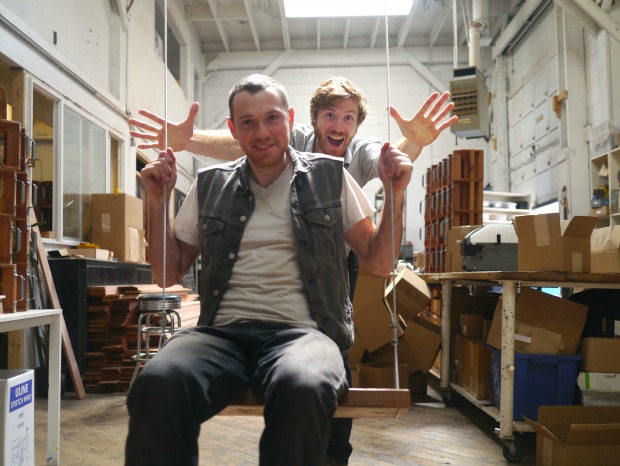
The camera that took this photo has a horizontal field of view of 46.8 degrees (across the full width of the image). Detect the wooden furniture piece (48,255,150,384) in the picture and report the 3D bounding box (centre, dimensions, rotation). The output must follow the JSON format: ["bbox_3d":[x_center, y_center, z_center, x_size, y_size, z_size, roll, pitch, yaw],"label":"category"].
[{"bbox_3d":[-1.940,0.816,6.755,0.370,1.066,2.000,-1,-4,2],"label":"wooden furniture piece"}]

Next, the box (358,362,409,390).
[{"bbox_3d":[0.537,1.094,5.285,0.350,0.246,0.320,-1,-4,2],"label":"box"}]

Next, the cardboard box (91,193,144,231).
[{"bbox_3d":[-1.953,-0.197,7.284,0.337,0.327,0.600,-1,-4,2],"label":"cardboard box"}]

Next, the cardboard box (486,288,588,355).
[{"bbox_3d":[1.163,0.484,3.696,0.342,0.328,0.365,17,-3,3],"label":"cardboard box"}]

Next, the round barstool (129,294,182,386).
[{"bbox_3d":[-1.202,0.891,5.747,0.420,0.762,0.420,-1,-4,0],"label":"round barstool"}]

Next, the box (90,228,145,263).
[{"bbox_3d":[-1.947,0.137,7.282,0.337,0.340,0.640,-1,-4,2],"label":"box"}]

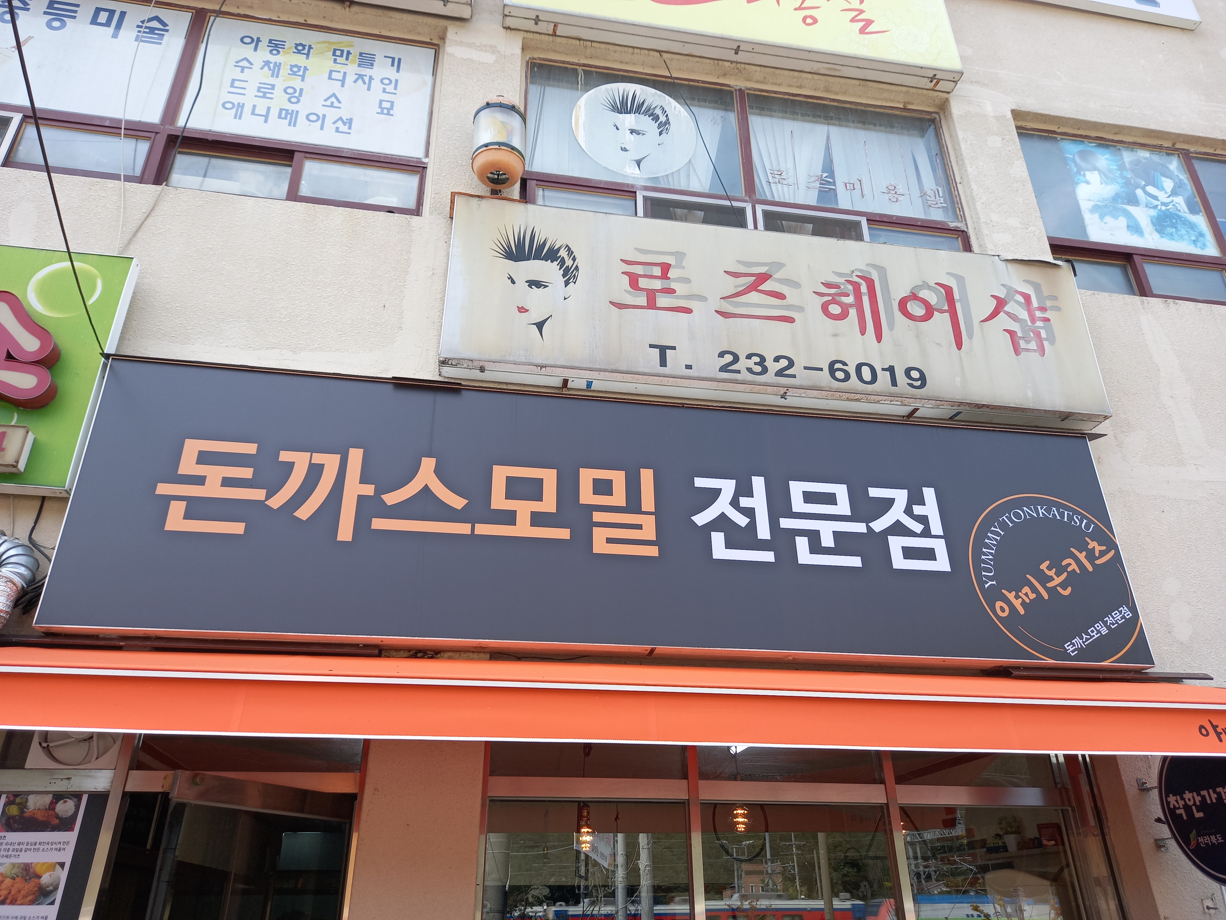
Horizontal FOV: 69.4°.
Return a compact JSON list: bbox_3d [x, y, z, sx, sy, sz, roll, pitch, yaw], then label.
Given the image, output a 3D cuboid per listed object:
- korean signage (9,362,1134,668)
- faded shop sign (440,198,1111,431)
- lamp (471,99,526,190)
[{"bbox_3d":[0.145,0.280,4.098,4.824,1.229,0.120,4,-28,-9],"label":"korean signage"},{"bbox_3d":[0.925,-0.785,4.812,3.581,1.039,0.173,4,-28,-9],"label":"faded shop sign"},{"bbox_3d":[-0.633,-1.795,4.906,0.285,0.631,0.285,4,-28,-9],"label":"lamp"}]

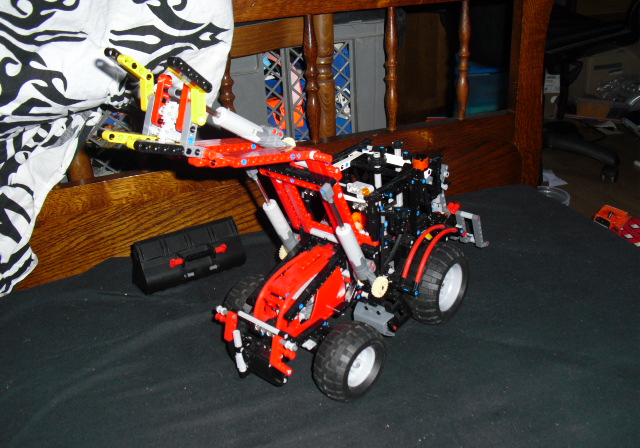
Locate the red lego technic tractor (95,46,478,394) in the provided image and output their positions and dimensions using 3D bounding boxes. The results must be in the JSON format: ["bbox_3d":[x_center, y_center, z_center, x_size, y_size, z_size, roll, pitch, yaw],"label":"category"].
[{"bbox_3d":[0.013,-0.031,0.664,0.164,0.355,0.456,18,33,37],"label":"red lego technic tractor"}]

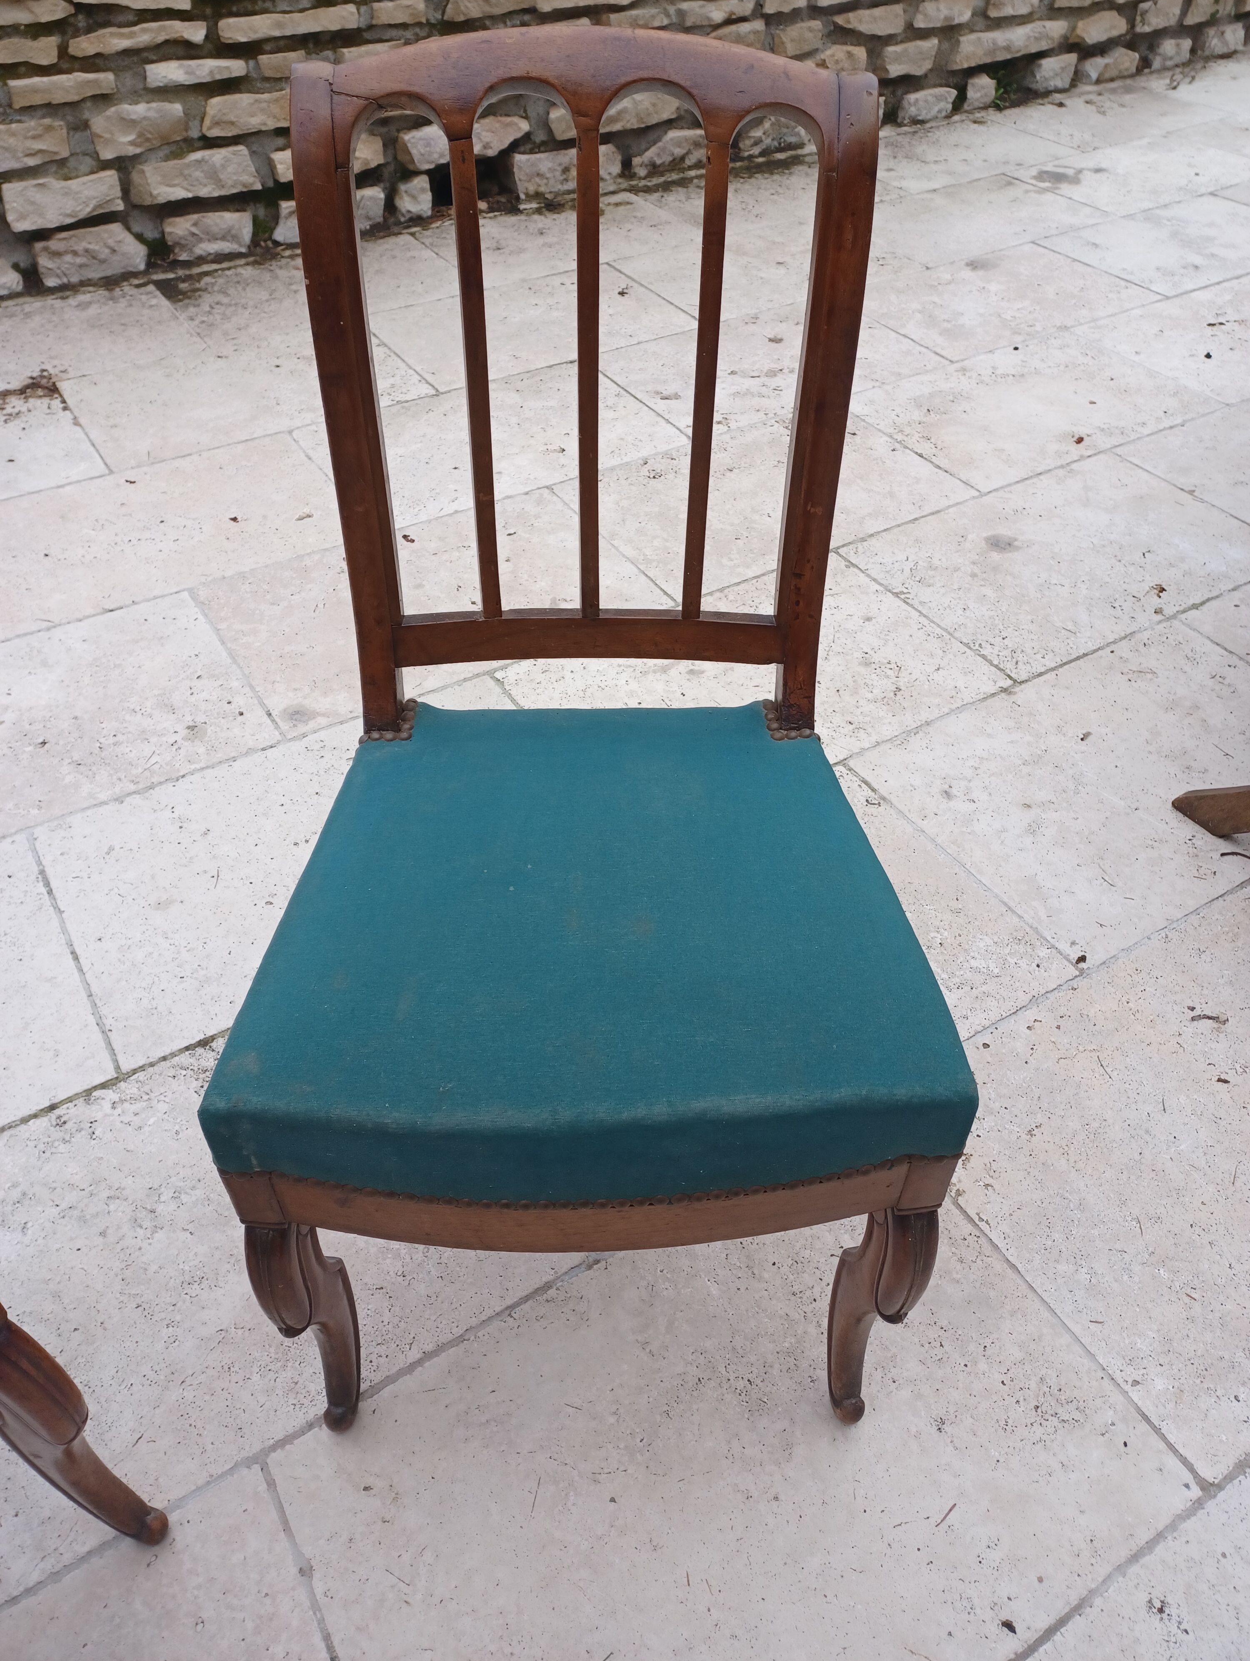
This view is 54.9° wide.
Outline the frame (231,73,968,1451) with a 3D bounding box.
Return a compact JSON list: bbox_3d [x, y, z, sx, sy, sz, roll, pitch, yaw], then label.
[{"bbox_3d":[-0.028,0.012,0.809,0.429,0.853,0.479,-1,45,-1],"label":"frame"}]

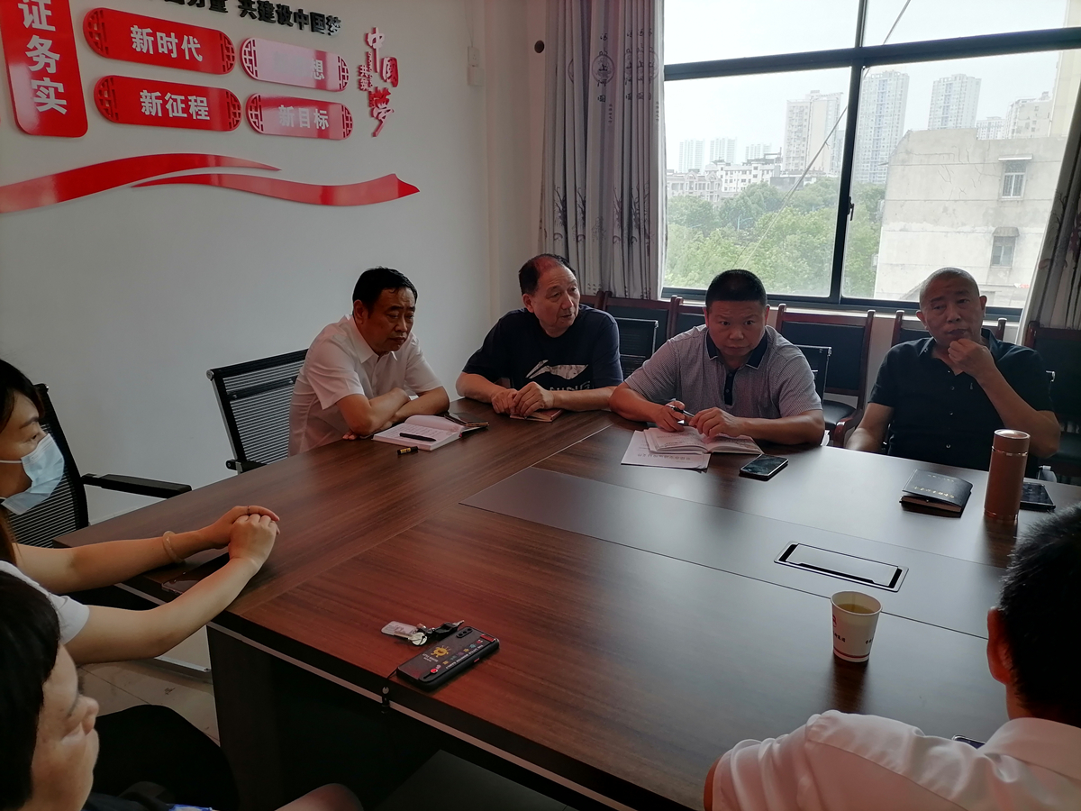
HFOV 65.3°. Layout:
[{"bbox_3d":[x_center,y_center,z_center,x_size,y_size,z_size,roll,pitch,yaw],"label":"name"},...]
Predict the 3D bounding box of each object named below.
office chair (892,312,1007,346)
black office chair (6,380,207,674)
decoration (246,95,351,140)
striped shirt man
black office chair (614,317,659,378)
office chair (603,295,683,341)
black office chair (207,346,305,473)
[{"bbox_3d":[1.748,0.094,3.783,0.469,0.928,0.561,9,17,31],"label":"office chair"},{"bbox_3d":[-1.257,0.485,2.239,0.602,0.949,0.571,5,15,20],"label":"black office chair"},{"bbox_3d":[-1.192,-1.442,4.223,0.025,0.190,0.680,9,17,31],"label":"decoration"},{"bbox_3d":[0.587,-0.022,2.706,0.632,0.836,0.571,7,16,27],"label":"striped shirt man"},{"bbox_3d":[0.134,0.129,3.618,0.571,0.949,0.602,8,16,29],"label":"black office chair"},{"bbox_3d":[0.465,-0.161,4.824,0.459,0.928,0.561,9,17,30],"label":"office chair"},{"bbox_3d":[-0.675,0.333,2.829,0.602,0.949,0.571,8,16,29],"label":"black office chair"}]

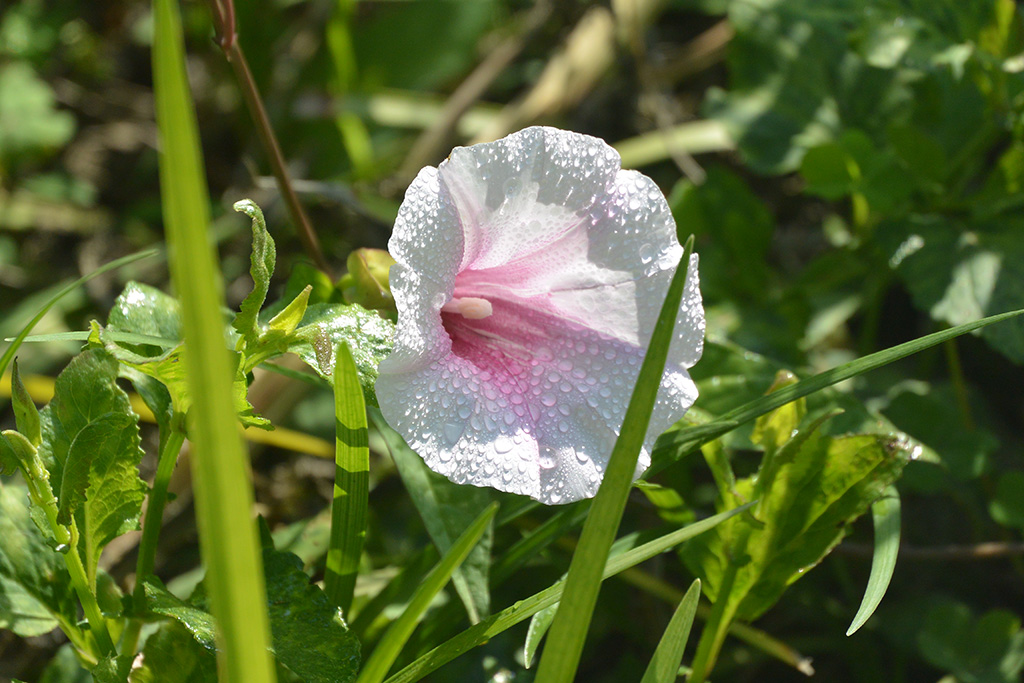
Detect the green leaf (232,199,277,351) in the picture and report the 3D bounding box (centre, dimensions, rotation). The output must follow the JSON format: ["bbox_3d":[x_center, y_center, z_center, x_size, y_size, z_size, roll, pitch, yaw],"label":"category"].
[{"bbox_3d":[-0.043,-0.011,1.405,0.007,0.025,0.007,0,23,0],"label":"green leaf"}]

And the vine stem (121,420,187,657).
[{"bbox_3d":[-0.060,0.033,1.405,0.003,0.041,0.003,12,20,-5],"label":"vine stem"}]

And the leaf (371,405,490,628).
[{"bbox_3d":[-0.013,0.029,1.435,0.014,0.036,0.009,-14,18,6],"label":"leaf"}]

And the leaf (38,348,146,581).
[{"bbox_3d":[-0.070,0.020,1.400,0.018,0.036,0.012,-2,23,-5],"label":"leaf"}]

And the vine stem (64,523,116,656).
[{"bbox_3d":[-0.070,0.041,1.400,0.003,0.024,0.003,-16,18,7],"label":"vine stem"}]

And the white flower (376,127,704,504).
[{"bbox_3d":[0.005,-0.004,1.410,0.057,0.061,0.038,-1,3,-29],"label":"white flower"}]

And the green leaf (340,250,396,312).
[{"bbox_3d":[-0.024,-0.010,1.425,0.011,0.009,0.009,0,23,0],"label":"green leaf"}]

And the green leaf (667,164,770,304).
[{"bbox_3d":[0.037,-0.019,1.480,0.018,0.022,0.010,0,23,0],"label":"green leaf"}]

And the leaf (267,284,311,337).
[{"bbox_3d":[-0.037,-0.005,1.400,0.004,0.010,0.003,36,12,-14],"label":"leaf"}]

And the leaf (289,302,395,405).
[{"bbox_3d":[-0.028,0.002,1.405,0.018,0.013,0.012,0,23,0],"label":"leaf"}]

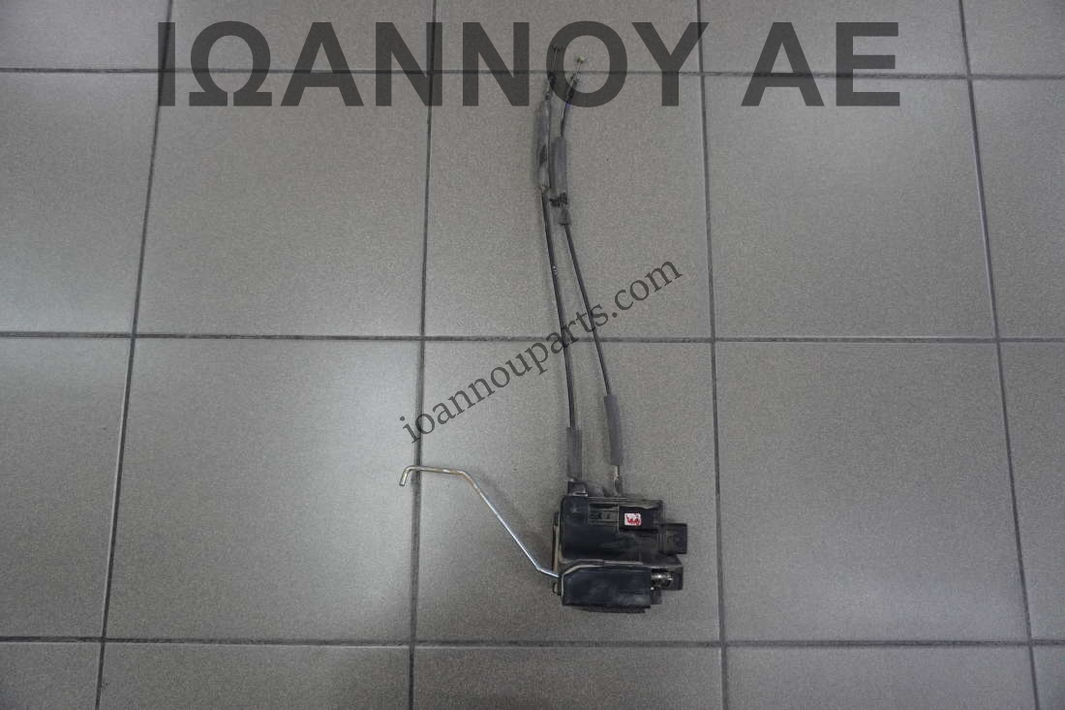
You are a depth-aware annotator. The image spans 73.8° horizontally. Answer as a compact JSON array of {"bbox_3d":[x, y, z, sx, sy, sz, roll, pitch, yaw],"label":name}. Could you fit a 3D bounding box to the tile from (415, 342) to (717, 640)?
[{"bbox_3d":[0.039,0.145,0.787,0.324,0.009,0.324,0,80,0],"label":"tile"}]

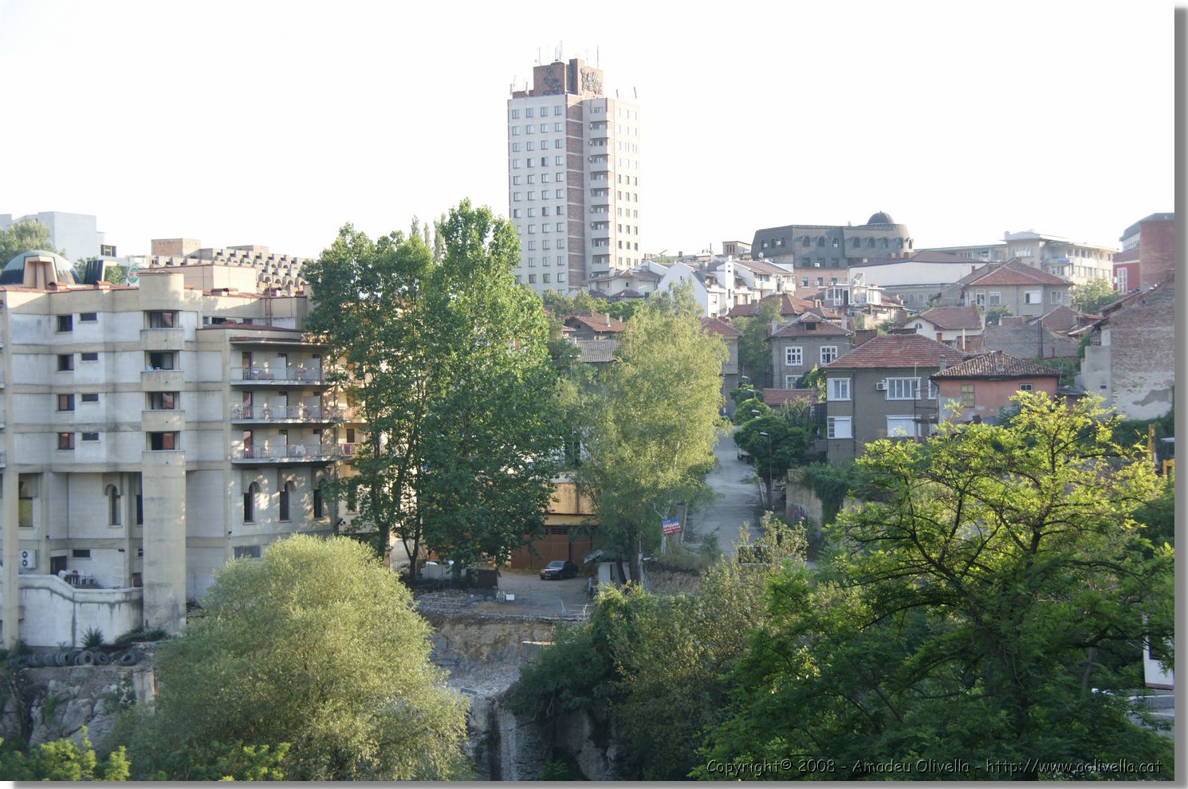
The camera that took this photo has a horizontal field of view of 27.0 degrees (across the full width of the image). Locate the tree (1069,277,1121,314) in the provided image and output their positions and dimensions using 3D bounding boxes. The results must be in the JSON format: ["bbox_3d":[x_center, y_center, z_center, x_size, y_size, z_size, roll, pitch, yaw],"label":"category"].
[{"bbox_3d":[56.982,-10.568,281.000,5.800,5.400,5.400,-1,-1,6],"label":"tree"}]

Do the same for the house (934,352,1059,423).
[{"bbox_3d":[30.213,-0.225,186.000,9.400,6.100,8.200,-1,-1,6],"label":"house"}]

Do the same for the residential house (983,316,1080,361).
[{"bbox_3d":[44.190,-5.580,250.000,9.600,4.810,8.000,-1,-1,0],"label":"residential house"}]

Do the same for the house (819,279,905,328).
[{"bbox_3d":[36.480,-11.903,335.000,9.600,7.600,8.000,0,-1,-24],"label":"house"}]

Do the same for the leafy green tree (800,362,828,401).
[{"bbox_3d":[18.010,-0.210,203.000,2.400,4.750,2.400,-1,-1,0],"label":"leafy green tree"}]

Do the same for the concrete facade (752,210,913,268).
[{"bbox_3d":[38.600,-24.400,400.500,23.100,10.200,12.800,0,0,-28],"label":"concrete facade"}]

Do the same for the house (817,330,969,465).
[{"bbox_3d":[24.180,0.680,195.000,12.400,10.890,9.500,-1,-1,-3],"label":"house"}]

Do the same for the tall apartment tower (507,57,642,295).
[{"bbox_3d":[-3.387,-36.948,434.000,17.000,43.500,17.200,-1,-1,30],"label":"tall apartment tower"}]

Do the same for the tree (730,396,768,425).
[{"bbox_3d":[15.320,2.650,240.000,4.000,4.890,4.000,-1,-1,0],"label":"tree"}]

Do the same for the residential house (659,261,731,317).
[{"bbox_3d":[14.300,-14.400,350.000,7.800,8.500,7.300,-1,0,30],"label":"residential house"}]

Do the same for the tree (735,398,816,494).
[{"bbox_3d":[15.230,5.110,209.000,6.800,8.910,6.400,-1,-1,0],"label":"tree"}]

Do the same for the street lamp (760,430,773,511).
[{"bbox_3d":[13.620,6.010,196.000,0.950,6.360,0.250,-1,0,3],"label":"street lamp"}]

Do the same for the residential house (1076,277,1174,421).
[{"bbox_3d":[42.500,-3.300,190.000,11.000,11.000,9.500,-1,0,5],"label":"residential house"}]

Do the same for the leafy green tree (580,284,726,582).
[{"bbox_3d":[4.460,2.880,187.000,11.000,22.500,9.800,-1,-1,0],"label":"leafy green tree"}]

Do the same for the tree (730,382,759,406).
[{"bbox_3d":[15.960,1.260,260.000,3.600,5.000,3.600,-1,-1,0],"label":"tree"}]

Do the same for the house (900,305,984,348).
[{"bbox_3d":[33.000,-6.000,235.000,7.900,4.800,7.000,-1,0,12],"label":"house"}]

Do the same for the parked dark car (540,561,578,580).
[{"bbox_3d":[-2.783,14.170,199.500,1.720,1.430,4.200,-1,-1,20],"label":"parked dark car"}]

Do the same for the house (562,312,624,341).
[{"bbox_3d":[-0.124,-6.687,274.000,6.300,4.900,7.400,0,-1,-30],"label":"house"}]

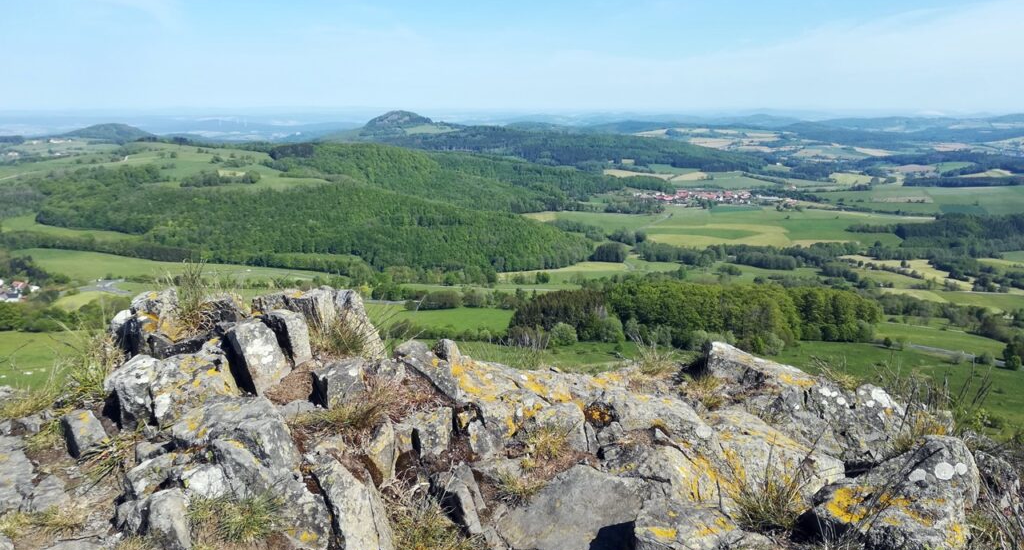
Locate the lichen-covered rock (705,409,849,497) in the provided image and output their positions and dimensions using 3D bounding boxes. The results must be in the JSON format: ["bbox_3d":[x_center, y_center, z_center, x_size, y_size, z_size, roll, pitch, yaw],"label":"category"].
[{"bbox_3d":[1.077,0.724,3.120,0.520,0.260,0.360,-1,12,-5],"label":"lichen-covered rock"}]

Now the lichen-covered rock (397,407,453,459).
[{"bbox_3d":[-0.370,0.670,3.250,0.220,0.190,0.180,0,12,0],"label":"lichen-covered rock"}]

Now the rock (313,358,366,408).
[{"bbox_3d":[-0.780,0.486,3.500,0.252,0.180,0.200,-2,13,-10],"label":"rock"}]

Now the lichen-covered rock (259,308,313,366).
[{"bbox_3d":[-1.252,0.345,4.250,0.220,0.300,0.220,-8,15,-34],"label":"lichen-covered rock"}]

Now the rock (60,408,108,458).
[{"bbox_3d":[-2.001,0.737,3.600,0.210,0.200,0.180,-7,14,-29],"label":"rock"}]

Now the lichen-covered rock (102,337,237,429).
[{"bbox_3d":[-1.524,0.481,3.500,0.524,0.307,0.400,-2,13,-8],"label":"lichen-covered rock"}]

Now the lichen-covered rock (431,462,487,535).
[{"bbox_3d":[-0.196,0.808,2.800,0.180,0.211,0.180,-6,14,-24],"label":"lichen-covered rock"}]

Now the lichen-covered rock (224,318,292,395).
[{"bbox_3d":[-1.199,0.385,3.650,0.295,0.312,0.240,-3,13,-15],"label":"lichen-covered rock"}]

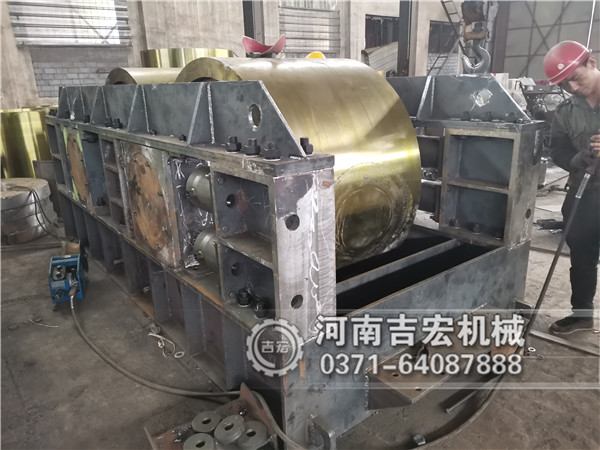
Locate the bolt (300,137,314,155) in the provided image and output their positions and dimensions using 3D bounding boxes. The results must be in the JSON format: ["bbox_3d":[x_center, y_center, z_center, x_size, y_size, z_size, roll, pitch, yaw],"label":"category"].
[{"bbox_3d":[0.020,-0.296,1.685,0.057,0.061,0.057,-14,22,-36],"label":"bolt"}]

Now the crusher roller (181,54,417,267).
[{"bbox_3d":[-0.112,-0.359,3.143,1.090,1.490,1.490,-15,21,-35],"label":"crusher roller"}]

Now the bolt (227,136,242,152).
[{"bbox_3d":[-0.270,-0.330,1.842,0.055,0.062,0.055,-15,21,-35],"label":"bolt"}]

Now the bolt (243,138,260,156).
[{"bbox_3d":[-0.179,-0.288,1.677,0.057,0.058,0.057,-14,22,-36],"label":"bolt"}]

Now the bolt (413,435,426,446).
[{"bbox_3d":[0.521,0.937,1.960,0.047,0.030,0.049,15,23,41],"label":"bolt"}]

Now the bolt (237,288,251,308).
[{"bbox_3d":[-0.262,0.345,2.110,0.054,0.068,0.054,-15,21,-35],"label":"bolt"}]

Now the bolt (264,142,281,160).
[{"bbox_3d":[-0.098,-0.258,1.583,0.057,0.054,0.057,-14,22,-36],"label":"bolt"}]

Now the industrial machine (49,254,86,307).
[{"bbox_3d":[-1.765,0.388,3.431,0.220,0.330,0.380,-8,18,-20],"label":"industrial machine"}]

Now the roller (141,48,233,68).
[{"bbox_3d":[-1.887,-2.395,7.817,1.500,1.120,1.500,-15,21,-35],"label":"roller"}]

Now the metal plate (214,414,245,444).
[{"bbox_3d":[-0.299,0.878,1.938,0.134,0.021,0.134,-18,20,6],"label":"metal plate"}]

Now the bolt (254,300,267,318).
[{"bbox_3d":[-0.176,0.377,2.002,0.054,0.066,0.054,-15,21,-35],"label":"bolt"}]

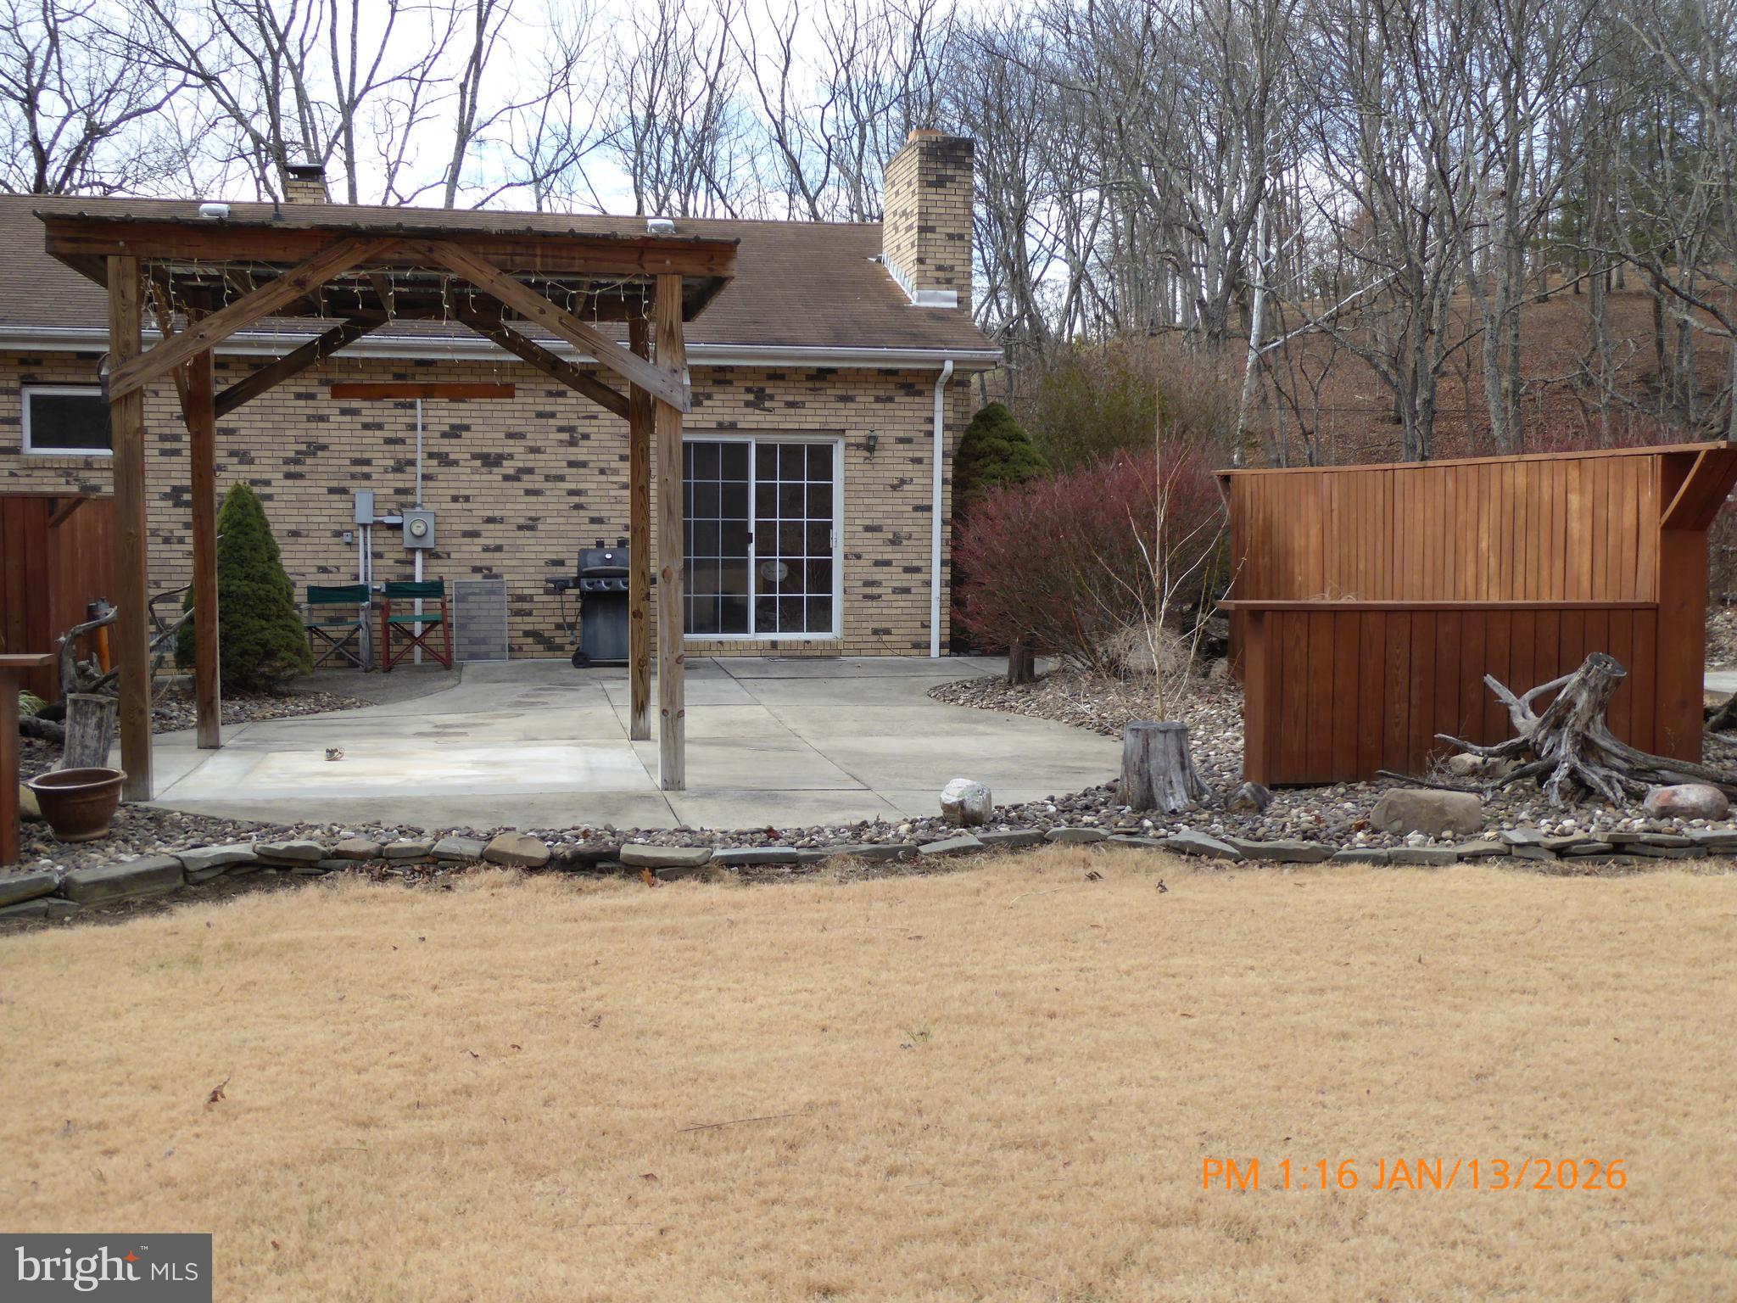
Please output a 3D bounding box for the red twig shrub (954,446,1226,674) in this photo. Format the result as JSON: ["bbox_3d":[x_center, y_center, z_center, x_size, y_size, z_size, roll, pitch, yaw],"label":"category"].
[{"bbox_3d":[2.008,-0.812,17.600,2.400,2.080,2.250,0,3,-11],"label":"red twig shrub"}]

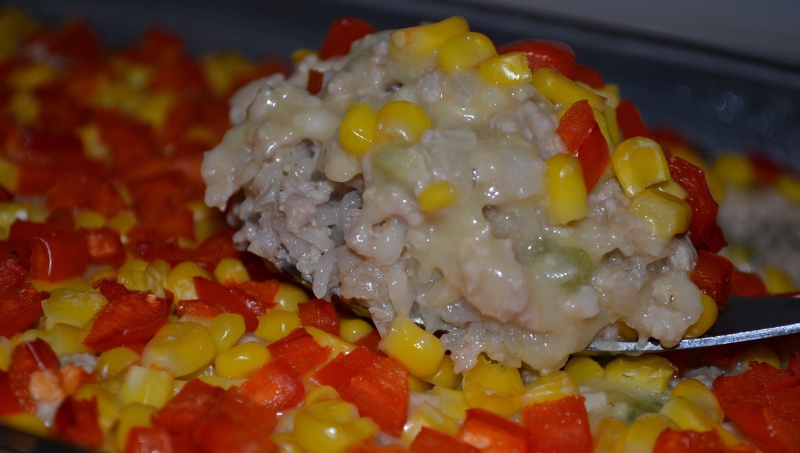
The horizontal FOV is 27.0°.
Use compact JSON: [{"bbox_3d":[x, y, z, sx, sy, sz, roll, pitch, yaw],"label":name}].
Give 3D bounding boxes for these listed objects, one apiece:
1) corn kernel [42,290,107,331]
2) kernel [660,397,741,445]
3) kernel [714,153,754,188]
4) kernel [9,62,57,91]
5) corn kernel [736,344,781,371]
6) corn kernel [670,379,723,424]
[{"bbox_3d":[-0.054,0.014,0.279,0.011,0.006,0.007,0,27,0],"label":"corn kernel"},{"bbox_3d":[0.043,0.028,0.241,0.012,0.005,0.007,26,27,6],"label":"kernel"},{"bbox_3d":[0.066,-0.011,0.328,0.008,0.006,0.007,0,27,0],"label":"kernel"},{"bbox_3d":[-0.082,-0.034,0.373,0.010,0.006,0.007,0,27,0],"label":"kernel"},{"bbox_3d":[0.054,0.021,0.249,0.007,0.006,0.007,0,26,0],"label":"corn kernel"},{"bbox_3d":[0.044,0.026,0.246,0.007,0.005,0.009,-16,46,-44],"label":"corn kernel"}]

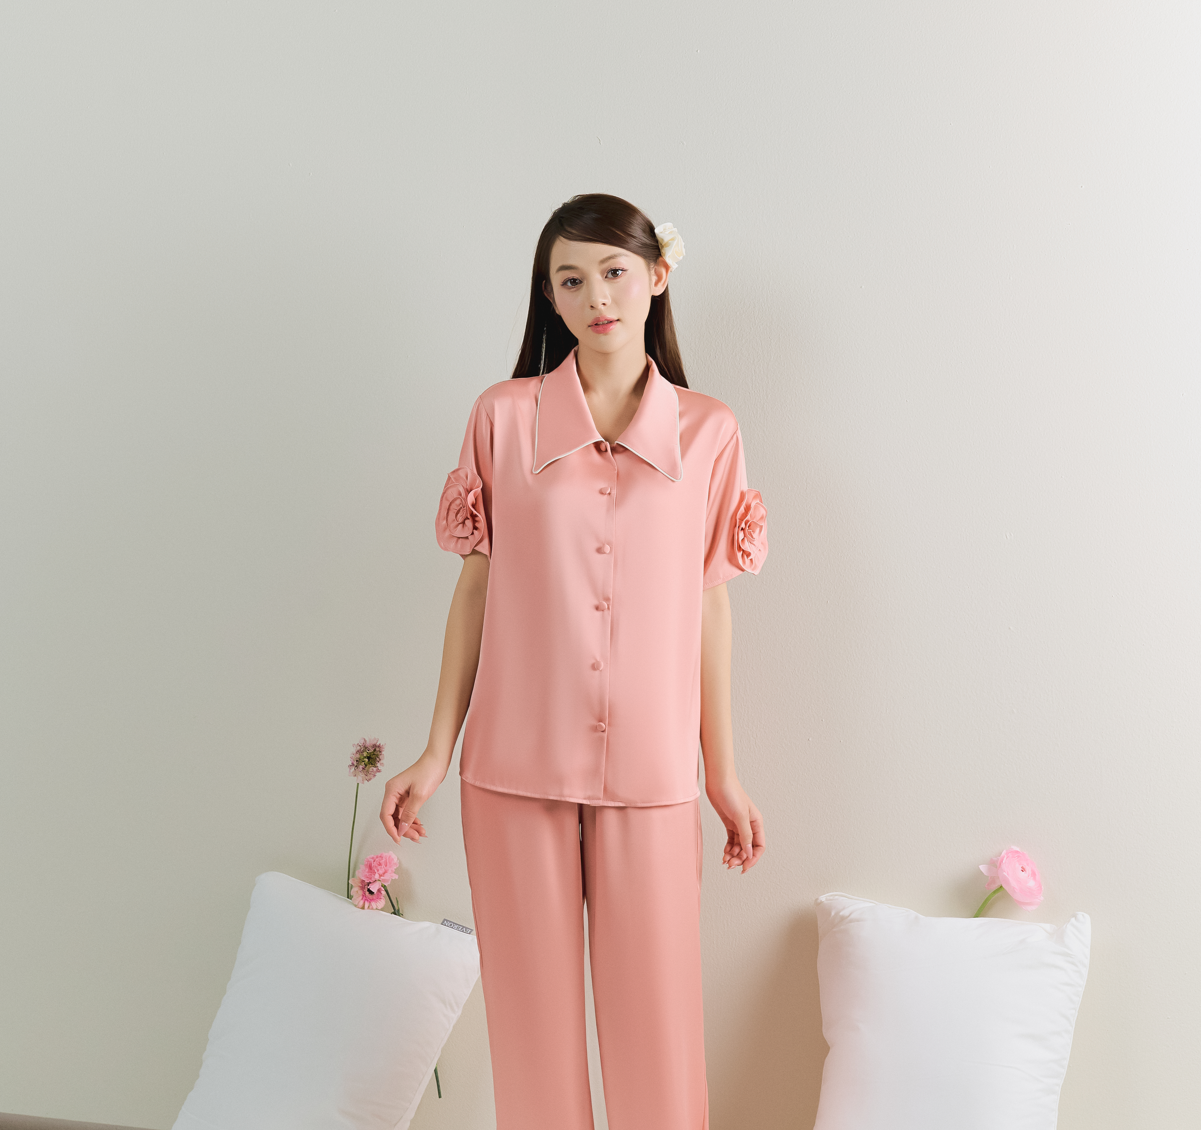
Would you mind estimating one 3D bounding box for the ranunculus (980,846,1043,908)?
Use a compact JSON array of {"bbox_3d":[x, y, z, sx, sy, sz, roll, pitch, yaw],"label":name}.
[{"bbox_3d":[0.664,0.502,2.820,0.090,0.090,0.075,-3,-13,-39],"label":"ranunculus"}]

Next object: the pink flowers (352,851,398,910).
[{"bbox_3d":[-0.399,0.563,3.120,0.083,0.104,0.080,0,3,6],"label":"pink flowers"}]

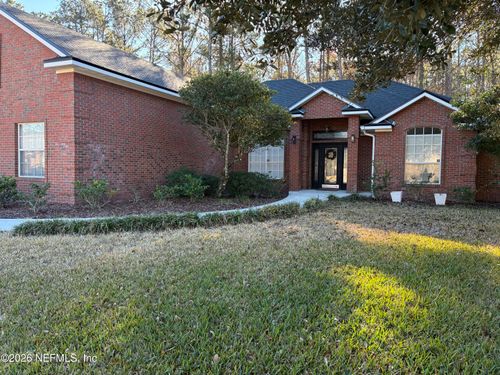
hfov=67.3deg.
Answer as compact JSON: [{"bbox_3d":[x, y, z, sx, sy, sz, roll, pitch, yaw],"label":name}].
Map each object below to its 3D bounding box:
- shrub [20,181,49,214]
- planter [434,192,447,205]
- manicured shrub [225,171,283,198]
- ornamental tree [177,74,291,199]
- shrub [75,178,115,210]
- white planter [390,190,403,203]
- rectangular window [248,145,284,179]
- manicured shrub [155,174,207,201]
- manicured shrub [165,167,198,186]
[{"bbox_3d":[-4.763,0.243,8.300,0.680,0.700,0.600,1,3,0],"label":"shrub"},{"bbox_3d":[5.867,0.358,11.550,0.380,0.340,0.380,2,3,24],"label":"planter"},{"bbox_3d":[0.135,-0.116,14.500,2.000,1.000,1.500,2,3,24],"label":"manicured shrub"},{"bbox_3d":[-0.545,-1.889,13.200,3.900,4.400,3.500,1,3,0],"label":"ornamental tree"},{"bbox_3d":[-3.847,0.149,9.350,1.000,0.750,0.850,1,3,0],"label":"shrub"},{"bbox_3d":[4.721,0.303,12.100,0.380,0.340,0.380,2,3,24],"label":"white planter"},{"bbox_3d":[0.769,-1.265,17.500,1.780,1.750,0.100,2,3,24],"label":"rectangular window"},{"bbox_3d":[-2.258,0.000,12.200,1.650,0.850,1.200,1,3,0],"label":"manicured shrub"},{"bbox_3d":[-2.426,-0.266,13.300,1.200,0.980,1.000,1,3,0],"label":"manicured shrub"}]

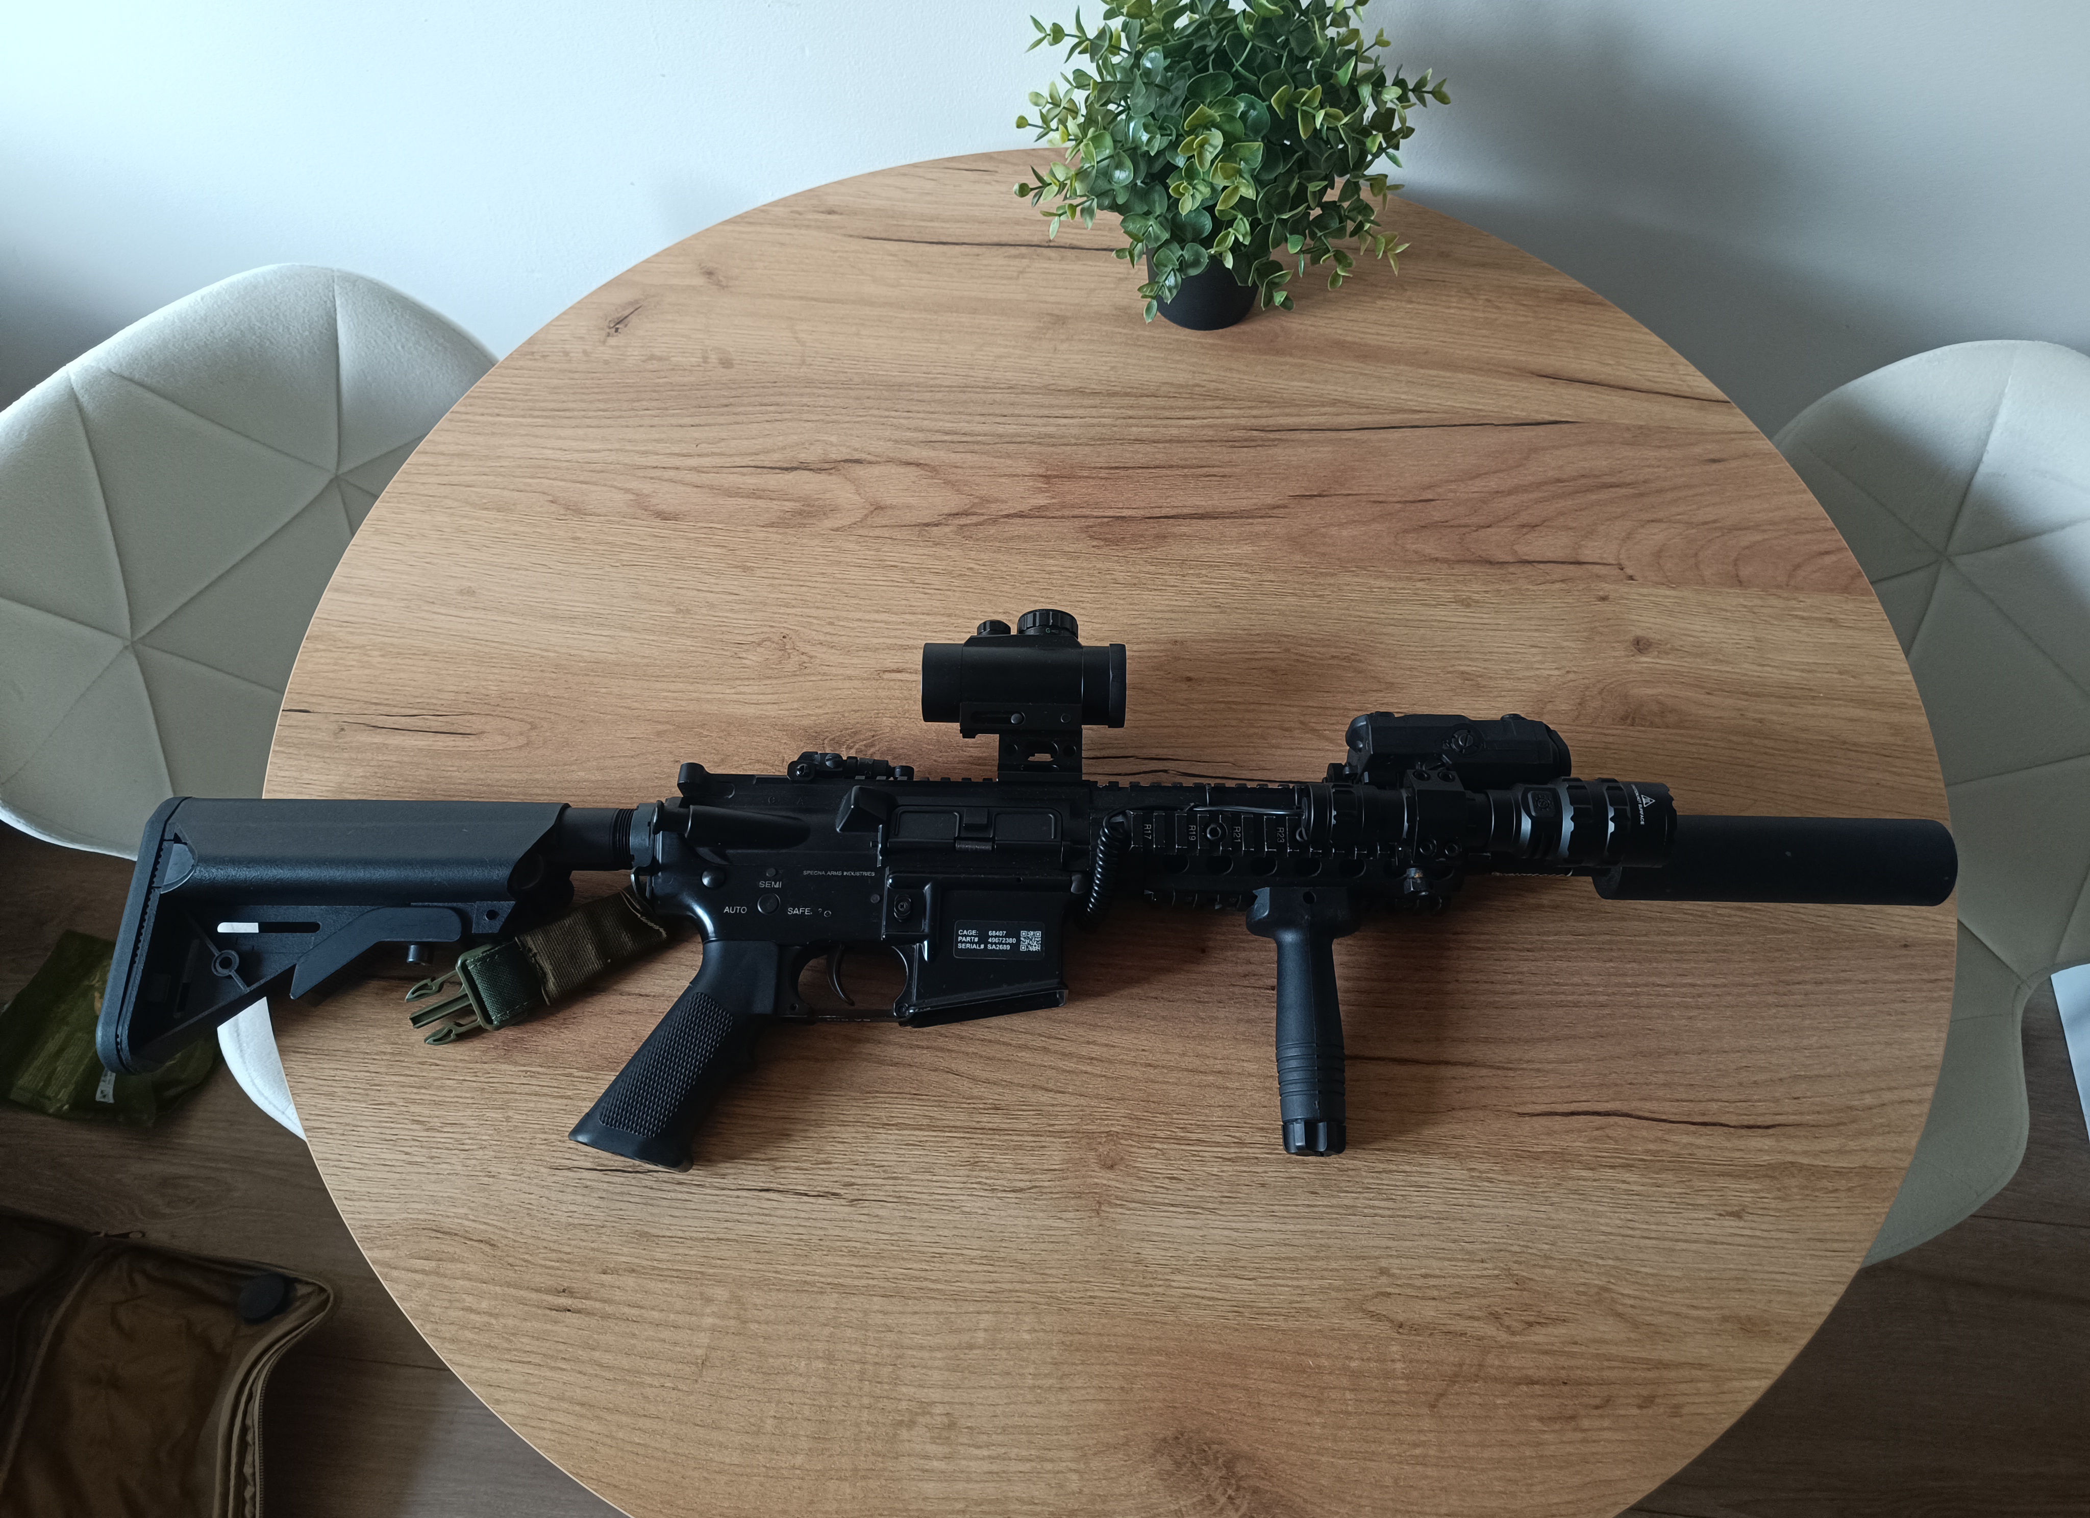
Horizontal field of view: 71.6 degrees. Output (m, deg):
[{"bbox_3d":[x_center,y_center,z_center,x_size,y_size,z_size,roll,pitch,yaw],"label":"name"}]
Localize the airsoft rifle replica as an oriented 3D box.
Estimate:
[{"bbox_3d":[0.005,0.051,0.659,0.834,0.107,0.263,1,70,0],"label":"airsoft rifle replica"}]

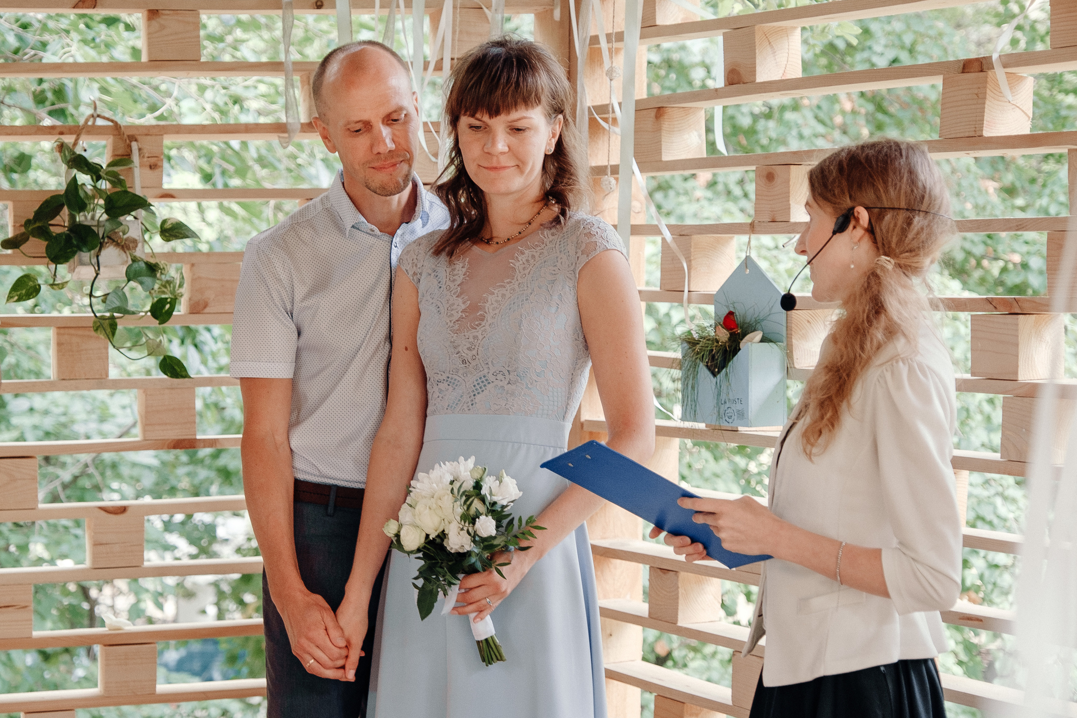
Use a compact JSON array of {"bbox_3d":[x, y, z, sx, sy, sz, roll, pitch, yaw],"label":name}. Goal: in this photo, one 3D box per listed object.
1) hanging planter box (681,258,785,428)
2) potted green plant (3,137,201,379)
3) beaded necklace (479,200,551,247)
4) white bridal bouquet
[{"bbox_3d":[0.334,-0.034,3.189,0.080,0.289,0.180,-3,4,-36],"label":"hanging planter box"},{"bbox_3d":[-0.828,-0.192,3.513,0.360,0.445,0.230,-1,4,-9],"label":"potted green plant"},{"bbox_3d":[-0.041,-0.223,2.870,0.130,0.080,0.125,1,4,26],"label":"beaded necklace"},{"bbox_3d":[-0.110,0.293,2.720,0.225,0.290,0.200,-8,20,11],"label":"white bridal bouquet"}]

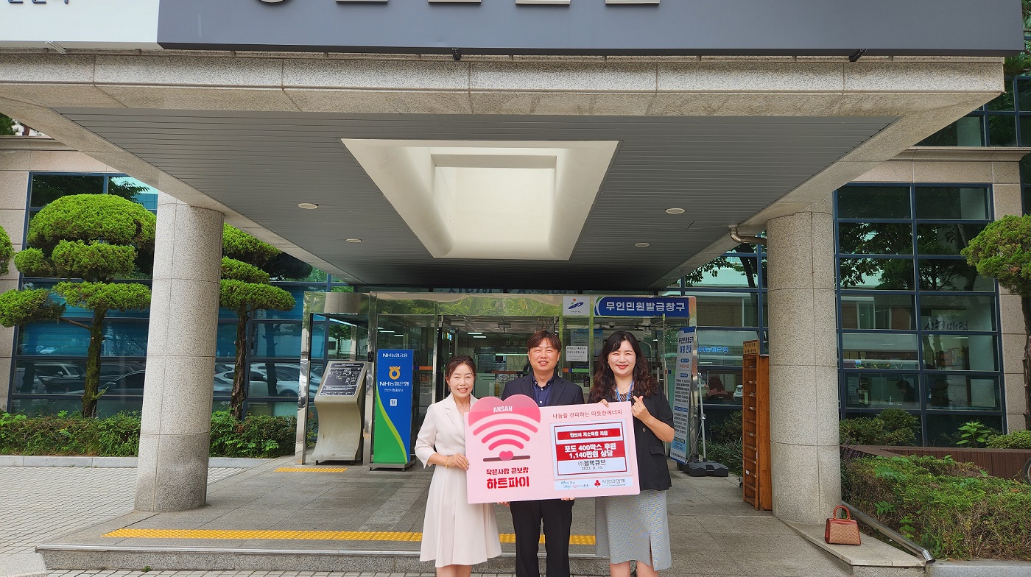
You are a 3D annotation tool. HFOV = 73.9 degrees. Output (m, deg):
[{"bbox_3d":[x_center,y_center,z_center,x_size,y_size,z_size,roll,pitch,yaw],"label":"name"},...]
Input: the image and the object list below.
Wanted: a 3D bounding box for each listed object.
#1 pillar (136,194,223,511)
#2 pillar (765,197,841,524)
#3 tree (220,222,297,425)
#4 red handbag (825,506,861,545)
[{"bbox_3d":[-3.282,0.611,6.736,0.600,2.970,0.600,1,-6,1],"label":"pillar"},{"bbox_3d":[2.801,0.704,6.659,0.600,2.970,0.600,1,-6,1],"label":"pillar"},{"bbox_3d":[-4.508,0.677,11.353,1.800,3.808,1.700,1,-6,1],"label":"tree"},{"bbox_3d":[2.695,1.936,5.631,0.270,0.287,0.140,0,-7,12],"label":"red handbag"}]

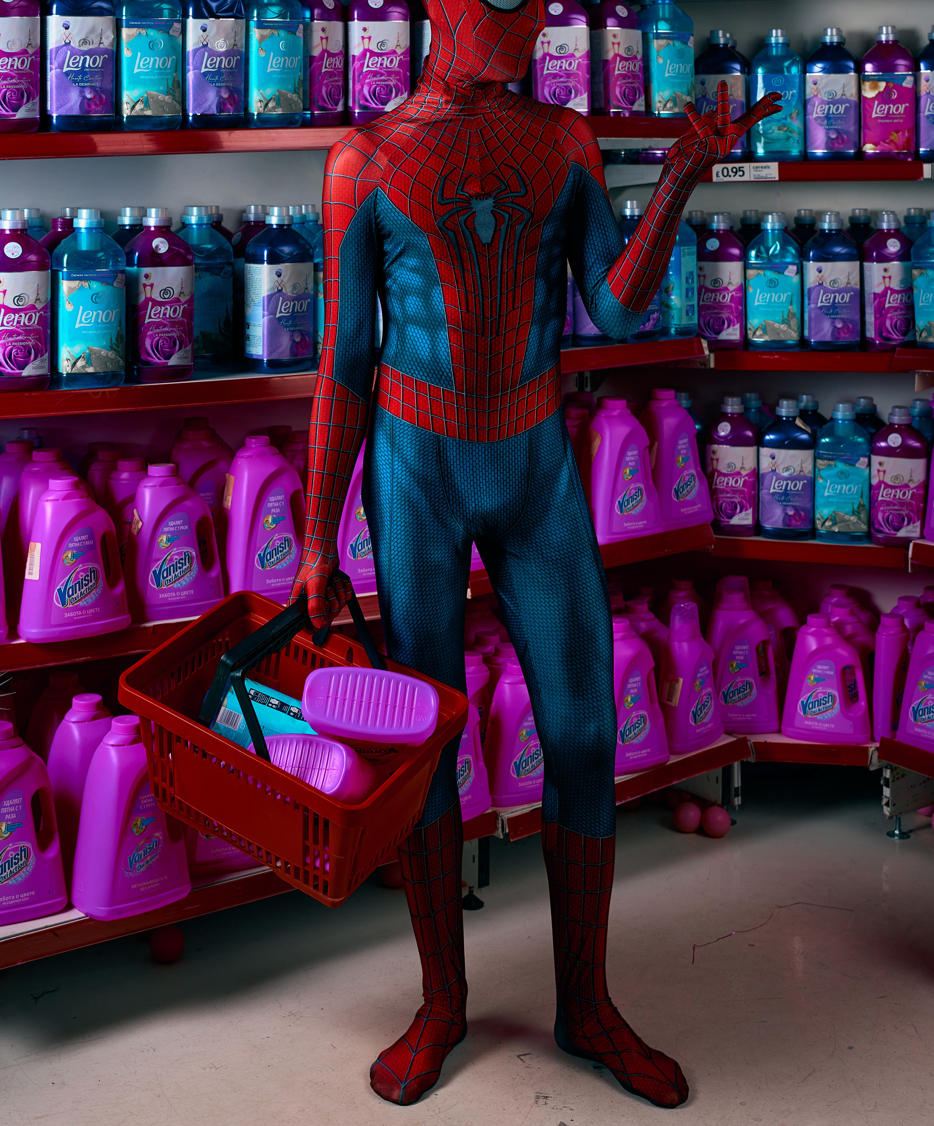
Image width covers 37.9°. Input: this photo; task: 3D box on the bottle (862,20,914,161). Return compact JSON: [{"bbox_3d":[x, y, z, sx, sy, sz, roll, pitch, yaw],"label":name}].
[{"bbox_3d":[0.927,-1.039,3.000,0.116,0.288,0.086,2,9,12],"label":"bottle"}]

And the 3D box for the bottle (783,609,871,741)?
[{"bbox_3d":[0.753,0.238,2.860,0.184,0.245,0.100,2,9,13],"label":"bottle"}]

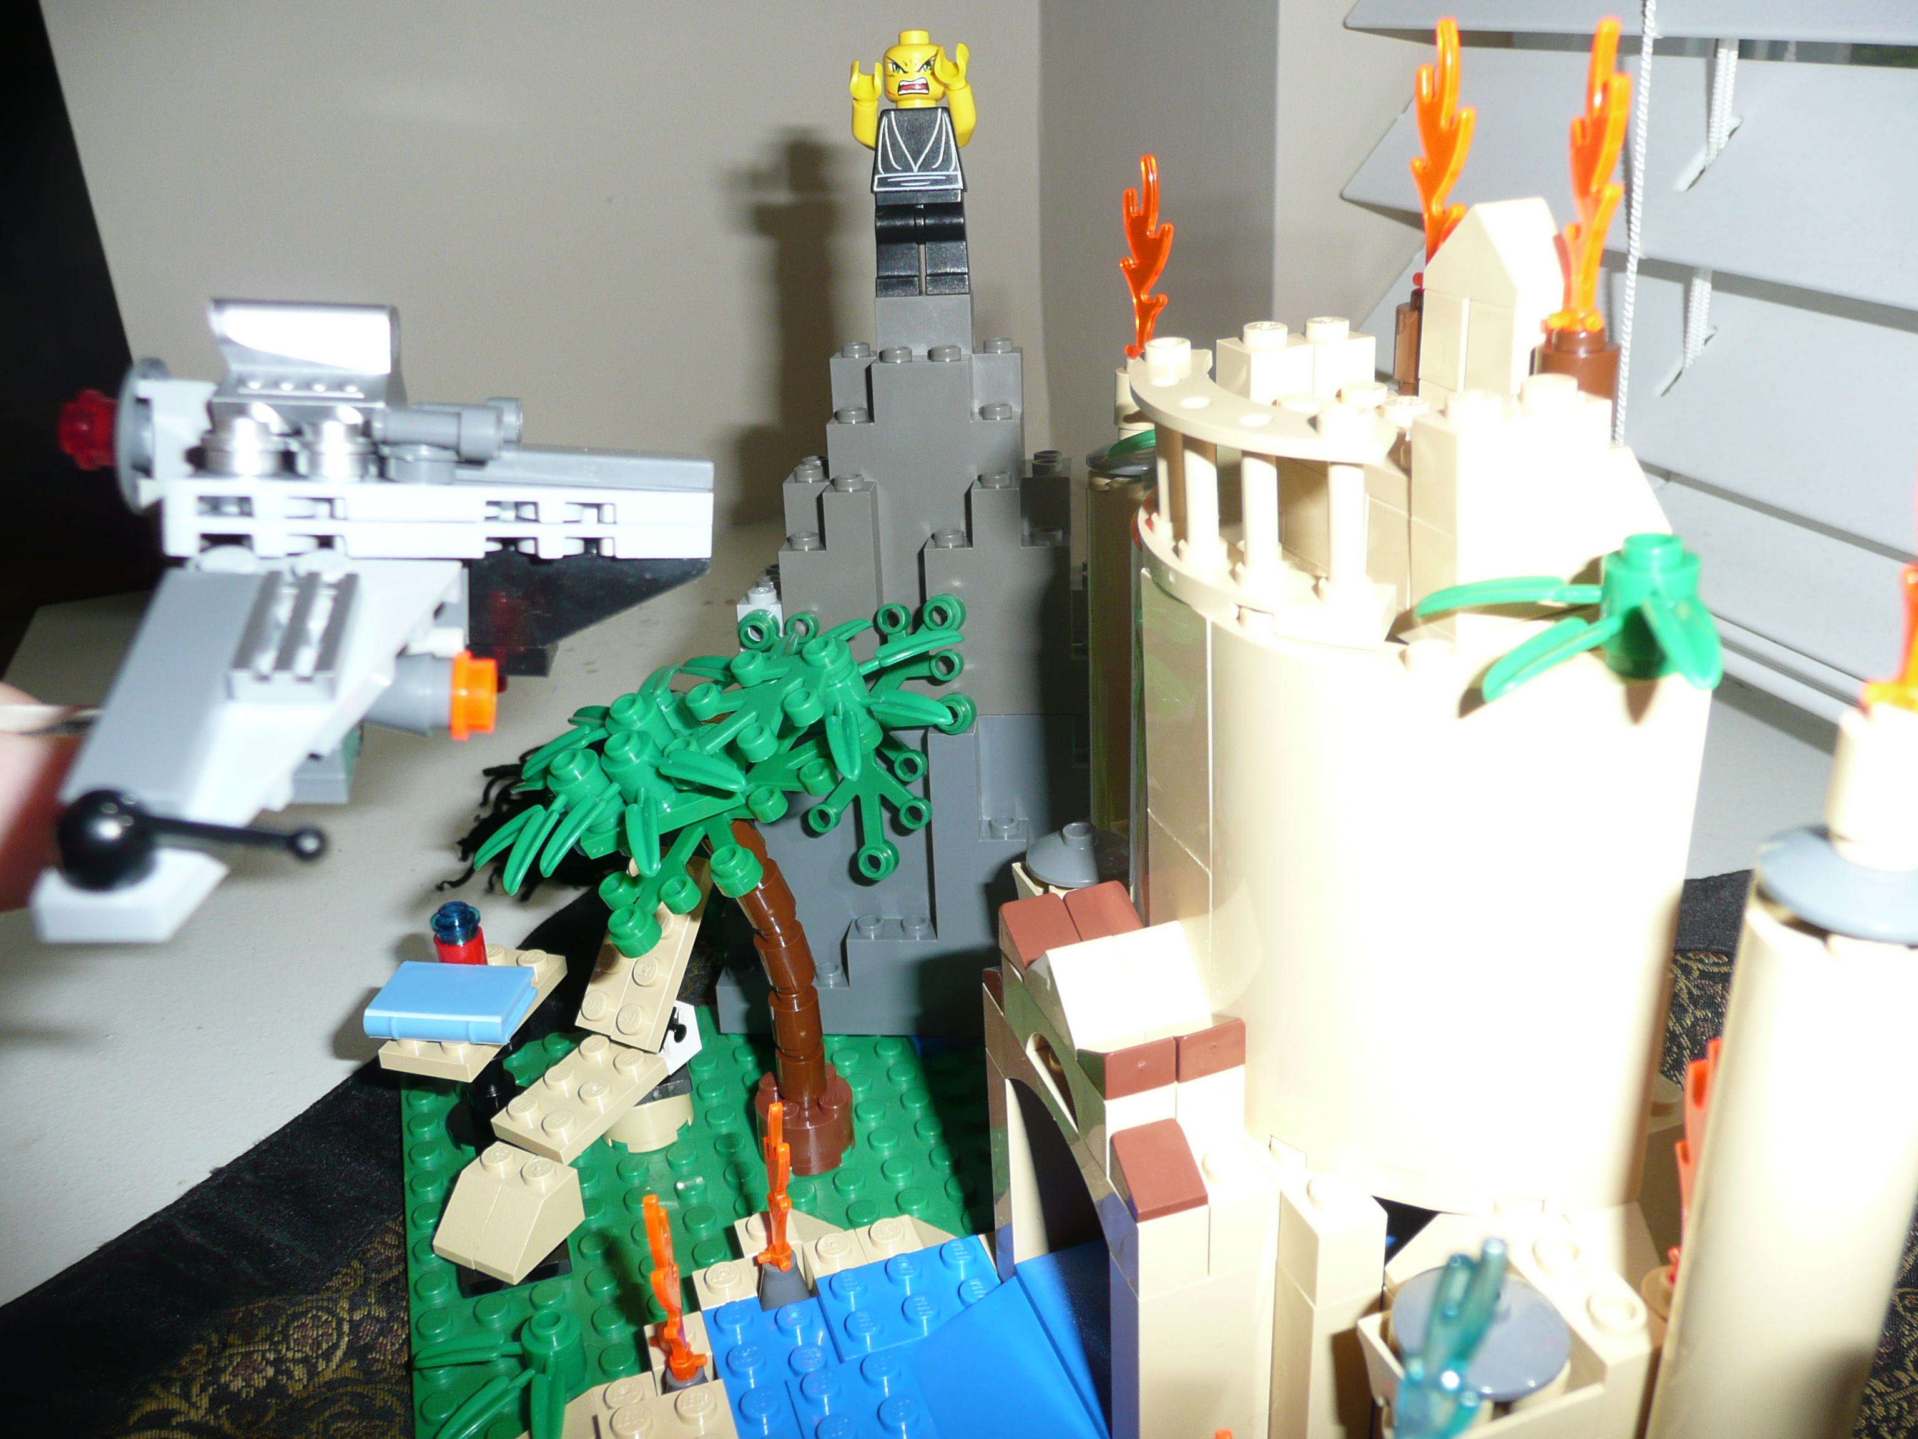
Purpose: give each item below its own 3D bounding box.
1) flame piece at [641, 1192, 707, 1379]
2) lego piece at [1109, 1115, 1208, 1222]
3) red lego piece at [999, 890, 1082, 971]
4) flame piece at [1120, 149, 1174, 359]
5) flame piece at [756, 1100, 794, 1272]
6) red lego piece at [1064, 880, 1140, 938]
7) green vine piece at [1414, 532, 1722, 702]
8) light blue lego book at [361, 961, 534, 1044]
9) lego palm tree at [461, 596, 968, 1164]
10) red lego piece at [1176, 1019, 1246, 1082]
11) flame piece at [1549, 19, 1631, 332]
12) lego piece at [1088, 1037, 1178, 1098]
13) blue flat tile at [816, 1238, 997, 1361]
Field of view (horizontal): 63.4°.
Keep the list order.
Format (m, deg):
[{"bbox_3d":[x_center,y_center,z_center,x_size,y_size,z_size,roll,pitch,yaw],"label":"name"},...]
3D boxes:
[{"bbox_3d":[-0.036,0.072,0.194,0.004,0.030,0.008,-1,23,3],"label":"flame piece"},{"bbox_3d":[0.021,0.046,0.159,0.008,0.006,0.008,-10,24,-16],"label":"lego piece"},{"bbox_3d":[0.010,0.025,0.183,0.008,0.006,0.008,-10,24,-16],"label":"red lego piece"},{"bbox_3d":[0.027,-0.065,0.220,0.008,0.028,0.004,11,27,29],"label":"flame piece"},{"bbox_3d":[-0.025,0.064,0.212,0.006,0.026,0.007,-14,25,-25],"label":"flame piece"},{"bbox_3d":[0.018,0.025,0.186,0.008,0.006,0.008,-10,23,-16],"label":"red lego piece"},{"bbox_3d":[0.056,-0.009,0.137,0.024,0.011,0.029,-15,25,-27],"label":"green vine piece"},{"bbox_3d":[-0.088,0.049,0.271,0.024,0.005,0.016,1,23,6],"label":"light blue lego book"},{"bbox_3d":[-0.034,0.029,0.247,0.077,0.087,0.043,-10,24,-16],"label":"lego palm tree"},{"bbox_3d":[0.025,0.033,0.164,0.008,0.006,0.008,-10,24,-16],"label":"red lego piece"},{"bbox_3d":[0.058,-0.050,0.142,0.006,0.027,0.007,-13,24,-23],"label":"flame piece"},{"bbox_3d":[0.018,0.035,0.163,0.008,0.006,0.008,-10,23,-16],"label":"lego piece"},{"bbox_3d":[-0.006,0.080,0.214,0.024,0.005,0.016,-10,24,-16],"label":"blue flat tile"}]

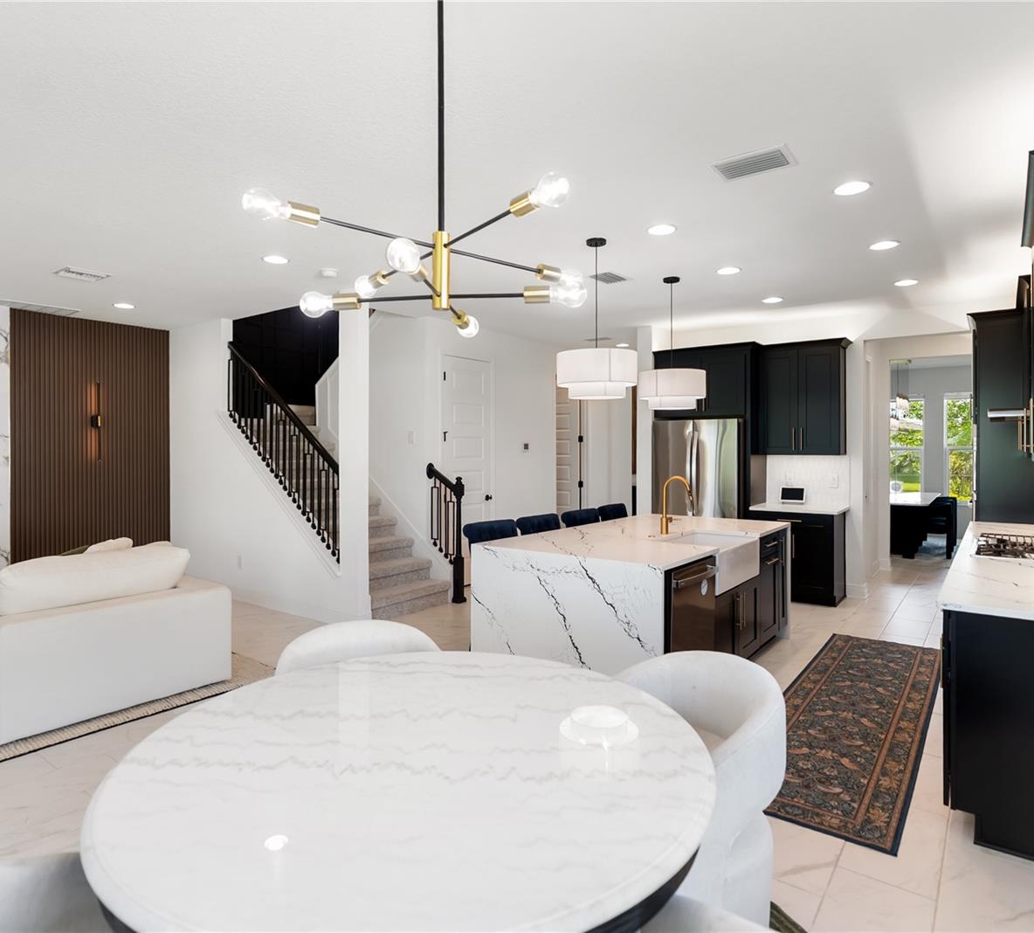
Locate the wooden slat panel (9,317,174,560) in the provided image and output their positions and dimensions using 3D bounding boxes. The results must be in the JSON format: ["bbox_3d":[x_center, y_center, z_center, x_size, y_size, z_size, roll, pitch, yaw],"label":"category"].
[{"bbox_3d":[-4.324,-0.059,6.436,0.040,2.903,1.420,0,1,38],"label":"wooden slat panel"}]

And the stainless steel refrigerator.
[{"bbox_3d":[2.104,0.441,6.868,0.920,1.830,0.850,0,1,38],"label":"stainless steel refrigerator"}]

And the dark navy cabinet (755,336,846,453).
[{"bbox_3d":[3.009,-0.688,6.542,0.890,1.149,0.380,0,1,38],"label":"dark navy cabinet"}]

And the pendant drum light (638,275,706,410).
[{"bbox_3d":[1.238,-0.975,4.993,0.520,1.040,0.520,0,1,38],"label":"pendant drum light"}]

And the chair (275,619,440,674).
[{"bbox_3d":[-0.631,1.090,2.557,0.660,0.760,0.610,-1,1,-17],"label":"chair"}]

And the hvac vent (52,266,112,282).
[{"bbox_3d":[-3.369,-1.479,4.813,0.270,0.025,0.295,0,1,38],"label":"hvac vent"}]

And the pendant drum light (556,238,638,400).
[{"bbox_3d":[0.506,-0.932,3.914,0.510,0.986,0.510,-1,1,0],"label":"pendant drum light"}]

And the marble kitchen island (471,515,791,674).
[{"bbox_3d":[0.947,0.942,4.498,1.340,0.916,2.400,0,1,38],"label":"marble kitchen island"}]

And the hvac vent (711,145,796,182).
[{"bbox_3d":[1.144,-1.450,2.988,0.340,0.025,0.235,0,1,38],"label":"hvac vent"}]

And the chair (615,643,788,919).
[{"bbox_3d":[0.562,1.083,2.107,0.610,0.760,0.660,-1,1,-24],"label":"chair"}]

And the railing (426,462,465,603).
[{"bbox_3d":[-0.764,0.690,6.612,0.529,1.438,0.140,0,1,38],"label":"railing"}]

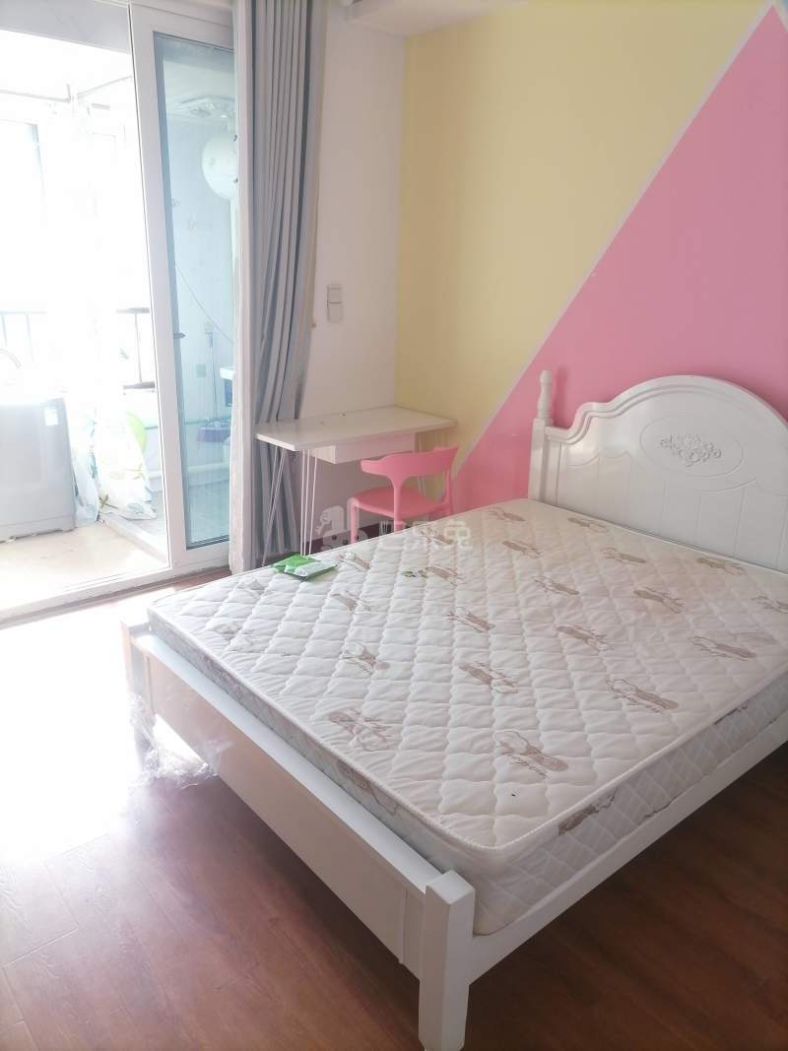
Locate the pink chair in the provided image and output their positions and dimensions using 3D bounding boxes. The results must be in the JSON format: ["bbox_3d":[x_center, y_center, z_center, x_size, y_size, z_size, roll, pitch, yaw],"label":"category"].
[{"bbox_3d":[0.033,-0.033,3.834,0.500,0.735,0.475,-15,25,-41],"label":"pink chair"}]

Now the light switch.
[{"bbox_3d":[-0.303,-1.149,4.237,0.090,0.184,0.013,-14,25,-38],"label":"light switch"}]

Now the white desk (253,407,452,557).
[{"bbox_3d":[-0.225,-0.167,4.244,1.005,0.720,0.504,-14,24,-38],"label":"white desk"}]

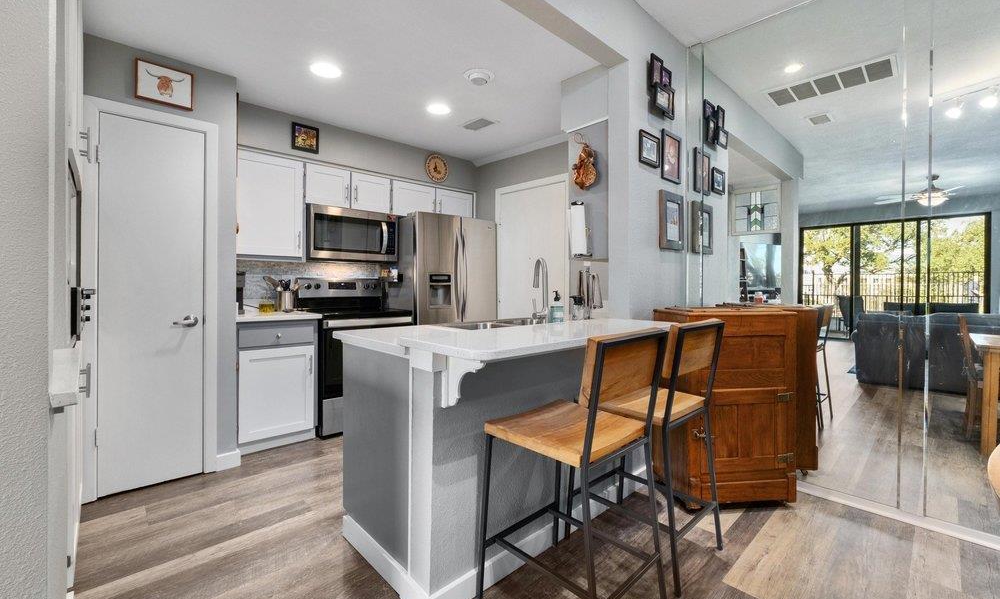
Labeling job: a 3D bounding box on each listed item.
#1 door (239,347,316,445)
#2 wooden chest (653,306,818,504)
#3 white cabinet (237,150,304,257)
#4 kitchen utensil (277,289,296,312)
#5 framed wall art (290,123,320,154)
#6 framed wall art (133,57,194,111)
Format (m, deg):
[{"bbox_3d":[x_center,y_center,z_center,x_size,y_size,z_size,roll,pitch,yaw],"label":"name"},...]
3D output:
[{"bbox_3d":[-1.571,0.655,2.956,0.481,0.616,0.027,-1,2,-42],"label":"door"},{"bbox_3d":[1.242,0.571,2.351,0.600,1.015,0.400,0,1,-5],"label":"wooden chest"},{"bbox_3d":[-1.855,-0.713,3.277,0.510,0.790,0.320,-1,2,-42],"label":"white cabinet"},{"bbox_3d":[-1.644,0.017,3.213,0.125,0.168,0.125,-1,2,-42],"label":"kitchen utensil"},{"bbox_3d":[-1.503,-1.242,3.229,0.205,0.205,0.020,-1,2,-42],"label":"framed wall art"},{"bbox_3d":[-1.910,-1.216,2.378,0.265,0.220,0.020,-1,2,-42],"label":"framed wall art"}]

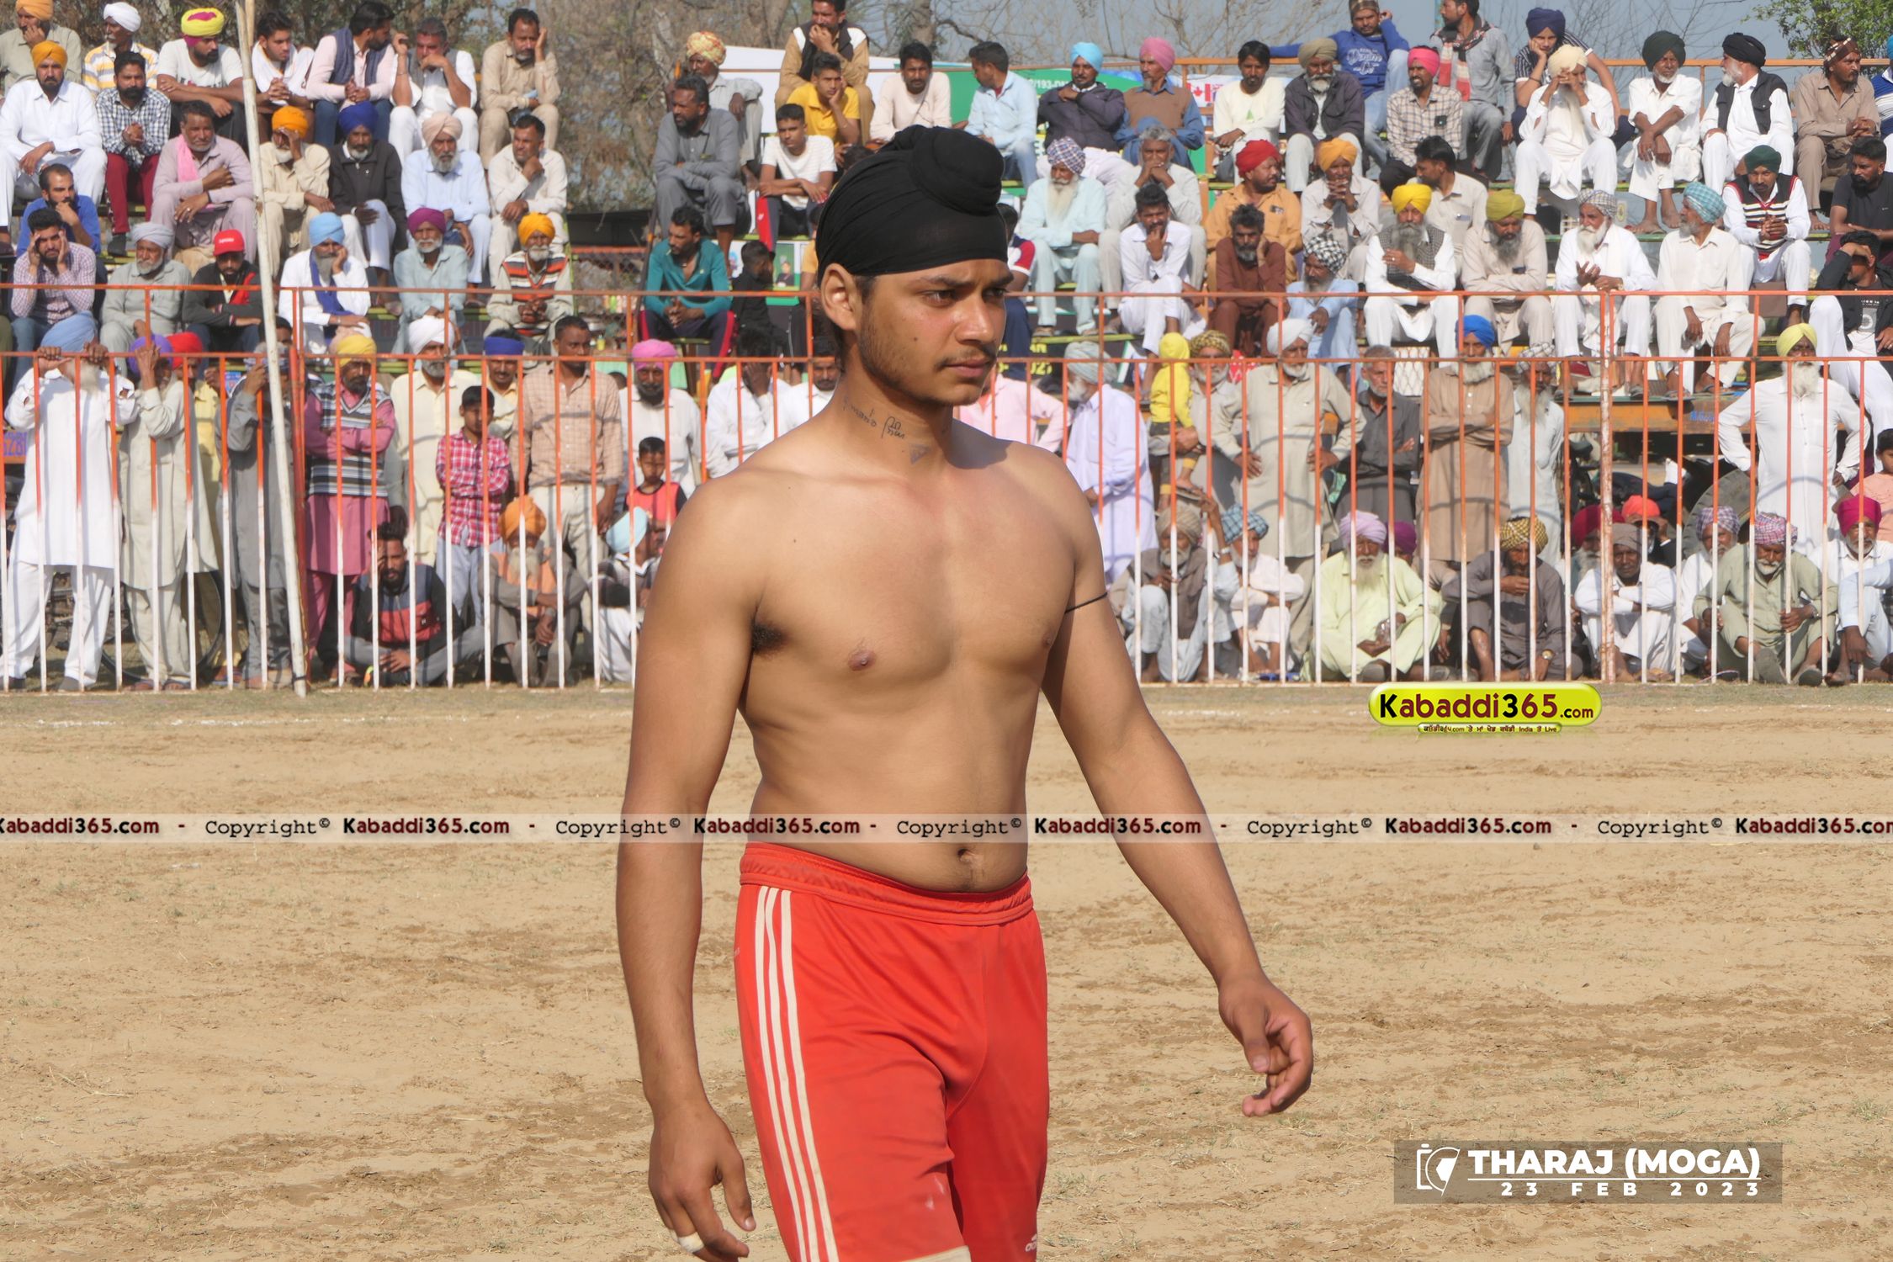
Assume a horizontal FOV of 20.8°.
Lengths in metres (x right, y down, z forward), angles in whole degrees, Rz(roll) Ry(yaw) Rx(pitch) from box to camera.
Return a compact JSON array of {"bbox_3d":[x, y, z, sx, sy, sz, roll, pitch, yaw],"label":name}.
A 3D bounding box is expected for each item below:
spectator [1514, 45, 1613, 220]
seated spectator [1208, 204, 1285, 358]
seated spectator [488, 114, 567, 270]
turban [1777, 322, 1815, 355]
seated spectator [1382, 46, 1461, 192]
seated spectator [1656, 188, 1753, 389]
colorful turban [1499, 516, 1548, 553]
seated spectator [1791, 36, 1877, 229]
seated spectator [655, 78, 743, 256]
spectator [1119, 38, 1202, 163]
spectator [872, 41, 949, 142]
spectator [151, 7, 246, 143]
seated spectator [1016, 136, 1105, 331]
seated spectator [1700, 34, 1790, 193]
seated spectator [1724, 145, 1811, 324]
[{"bbox_3d":[3.614,-2.901,30.200,0.580,1.067,0.750,0,3,2],"label":"spectator"},{"bbox_3d":[1.651,-1.883,28.200,0.460,0.905,0.720,0,3,-2],"label":"seated spectator"},{"bbox_3d":[-2.420,-2.464,29.800,0.480,1.061,0.720,0,3,5],"label":"seated spectator"},{"bbox_3d":[4.291,-1.471,26.000,0.200,0.179,0.230,-1,3,-18],"label":"turban"},{"bbox_3d":[2.638,-2.713,28.500,0.500,1.039,0.750,0,3,12],"label":"seated spectator"},{"bbox_3d":[4.067,-1.837,27.700,0.530,1.145,0.740,0,3,8],"label":"seated spectator"},{"bbox_3d":[2.768,-0.461,24.700,0.230,0.170,0.250,0,18,3],"label":"colorful turban"},{"bbox_3d":[5.205,-2.909,30.200,0.500,1.153,0.750,-1,3,-14],"label":"seated spectator"},{"bbox_3d":[-1.433,-2.627,29.800,0.530,1.181,0.750,1,3,25],"label":"seated spectator"},{"bbox_3d":[1.240,-2.878,29.700,0.500,1.073,0.750,0,3,9],"label":"spectator"},{"bbox_3d":[-0.192,-2.729,28.500,0.500,1.072,0.750,0,3,0],"label":"spectator"},{"bbox_3d":[-4.190,-2.958,28.900,0.530,1.087,0.740,-1,3,-10],"label":"spectator"},{"bbox_3d":[0.632,-2.173,28.400,0.490,1.101,0.740,0,3,4],"label":"seated spectator"},{"bbox_3d":[4.526,-2.821,29.200,0.500,1.132,0.740,1,3,16],"label":"seated spectator"},{"bbox_3d":[4.460,-2.118,28.000,0.474,1.053,0.780,0,3,-4],"label":"seated spectator"}]

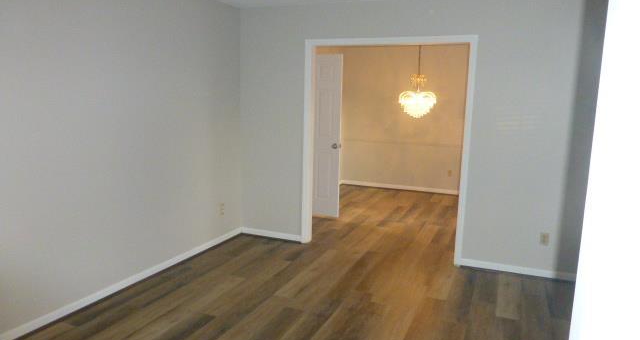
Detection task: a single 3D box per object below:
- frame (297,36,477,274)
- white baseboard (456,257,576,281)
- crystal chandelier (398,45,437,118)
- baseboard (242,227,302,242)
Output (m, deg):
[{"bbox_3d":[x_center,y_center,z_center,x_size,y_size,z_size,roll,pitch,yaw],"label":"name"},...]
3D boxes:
[{"bbox_3d":[0.612,-0.201,4.362,1.644,2.109,0.140,5,9,22],"label":"frame"},{"bbox_3d":[1.758,0.902,3.961,0.944,0.085,0.020,5,9,22],"label":"white baseboard"},{"bbox_3d":[1.300,-1.205,5.796,0.490,1.060,0.490,5,9,22],"label":"crystal chandelier"},{"bbox_3d":[-0.546,0.711,4.910,0.766,0.083,0.020,5,9,22],"label":"baseboard"}]

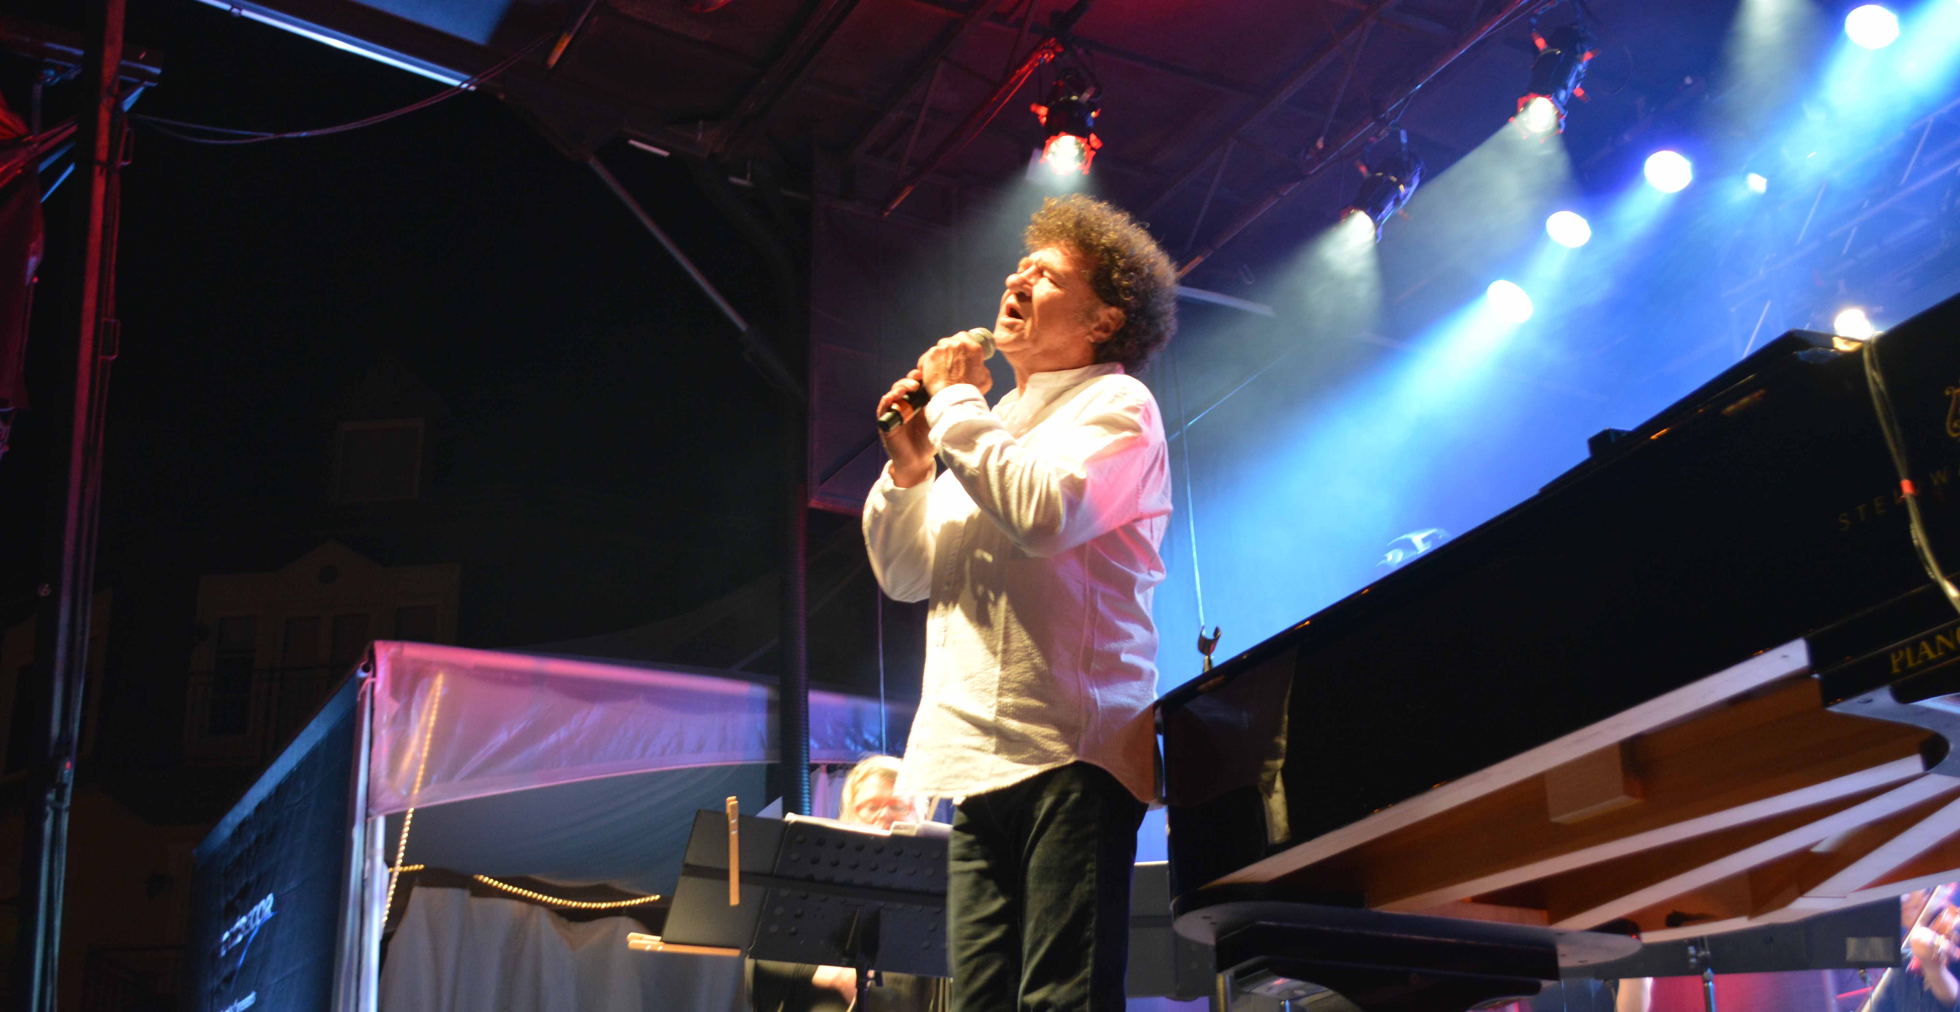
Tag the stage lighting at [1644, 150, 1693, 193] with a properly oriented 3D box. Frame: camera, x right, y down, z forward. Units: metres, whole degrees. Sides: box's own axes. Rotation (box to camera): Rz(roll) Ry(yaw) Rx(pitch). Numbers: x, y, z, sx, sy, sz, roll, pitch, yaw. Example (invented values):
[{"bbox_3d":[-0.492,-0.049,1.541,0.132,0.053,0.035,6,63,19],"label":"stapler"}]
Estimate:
[{"bbox_3d":[2.822,-1.426,9.969,0.215,0.250,0.215,-15,-57,39],"label":"stage lighting"}]

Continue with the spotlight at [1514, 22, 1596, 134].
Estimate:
[{"bbox_3d":[2.056,-1.527,8.750,0.280,0.540,0.280,-14,-59,35],"label":"spotlight"}]

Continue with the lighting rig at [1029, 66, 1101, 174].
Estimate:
[{"bbox_3d":[0.311,-1.400,8.950,0.270,0.540,0.280,-4,-51,8],"label":"lighting rig"}]

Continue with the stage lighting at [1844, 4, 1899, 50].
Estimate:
[{"bbox_3d":[3.334,-1.854,9.113,0.215,0.250,0.215,-17,-54,42],"label":"stage lighting"}]

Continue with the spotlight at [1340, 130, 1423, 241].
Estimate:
[{"bbox_3d":[1.558,-1.247,9.450,0.280,0.300,0.540,-18,21,43],"label":"spotlight"}]

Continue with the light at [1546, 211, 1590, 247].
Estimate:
[{"bbox_3d":[2.535,-1.248,10.414,0.215,0.250,0.215,-19,-61,45],"label":"light"}]

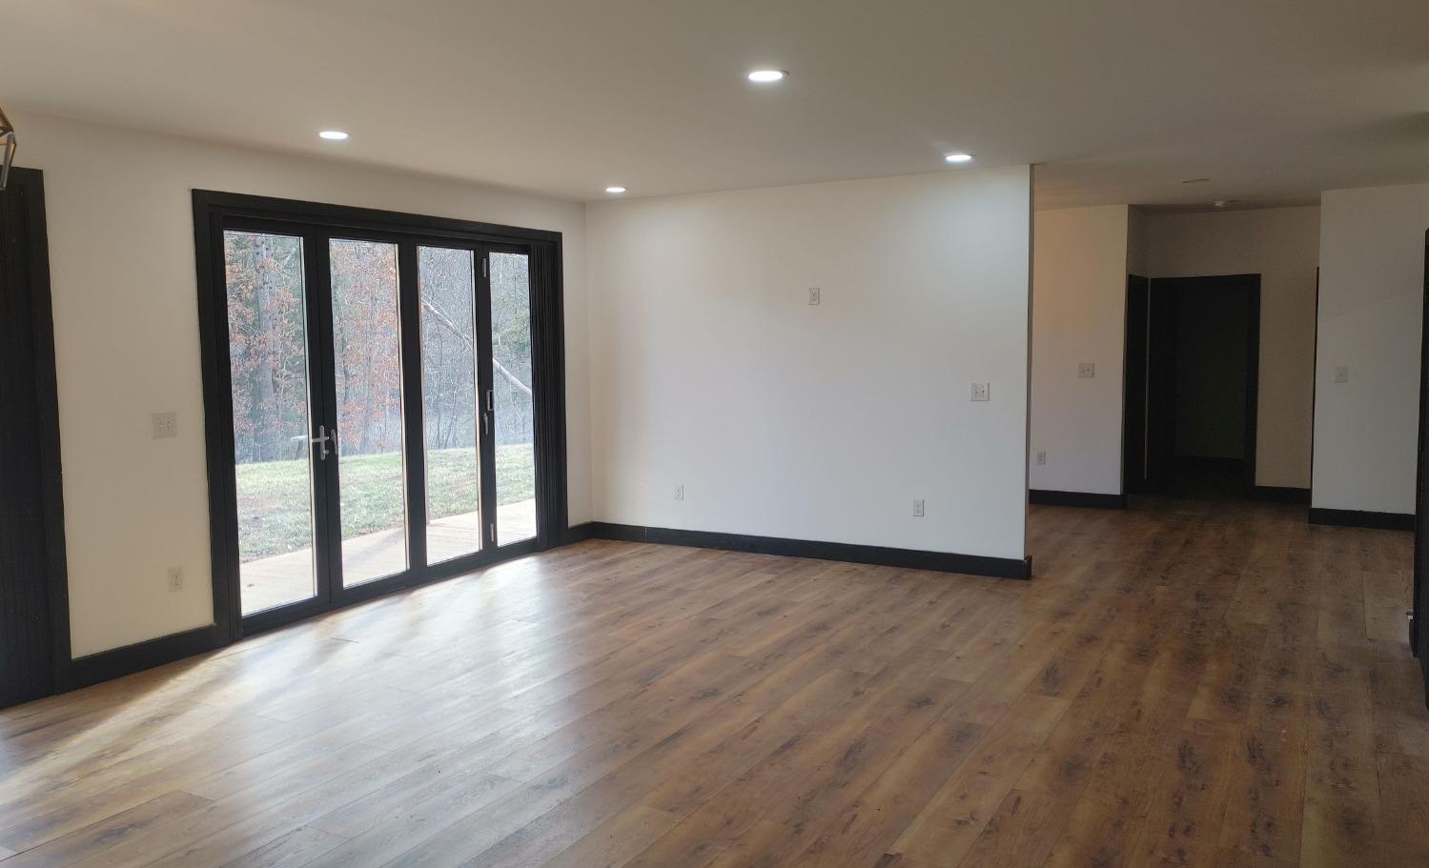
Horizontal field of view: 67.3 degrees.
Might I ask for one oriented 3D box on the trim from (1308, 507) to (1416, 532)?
[{"bbox_3d":[5.309,0.707,8.776,0.780,0.136,0.020,2,6,29],"label":"trim"}]

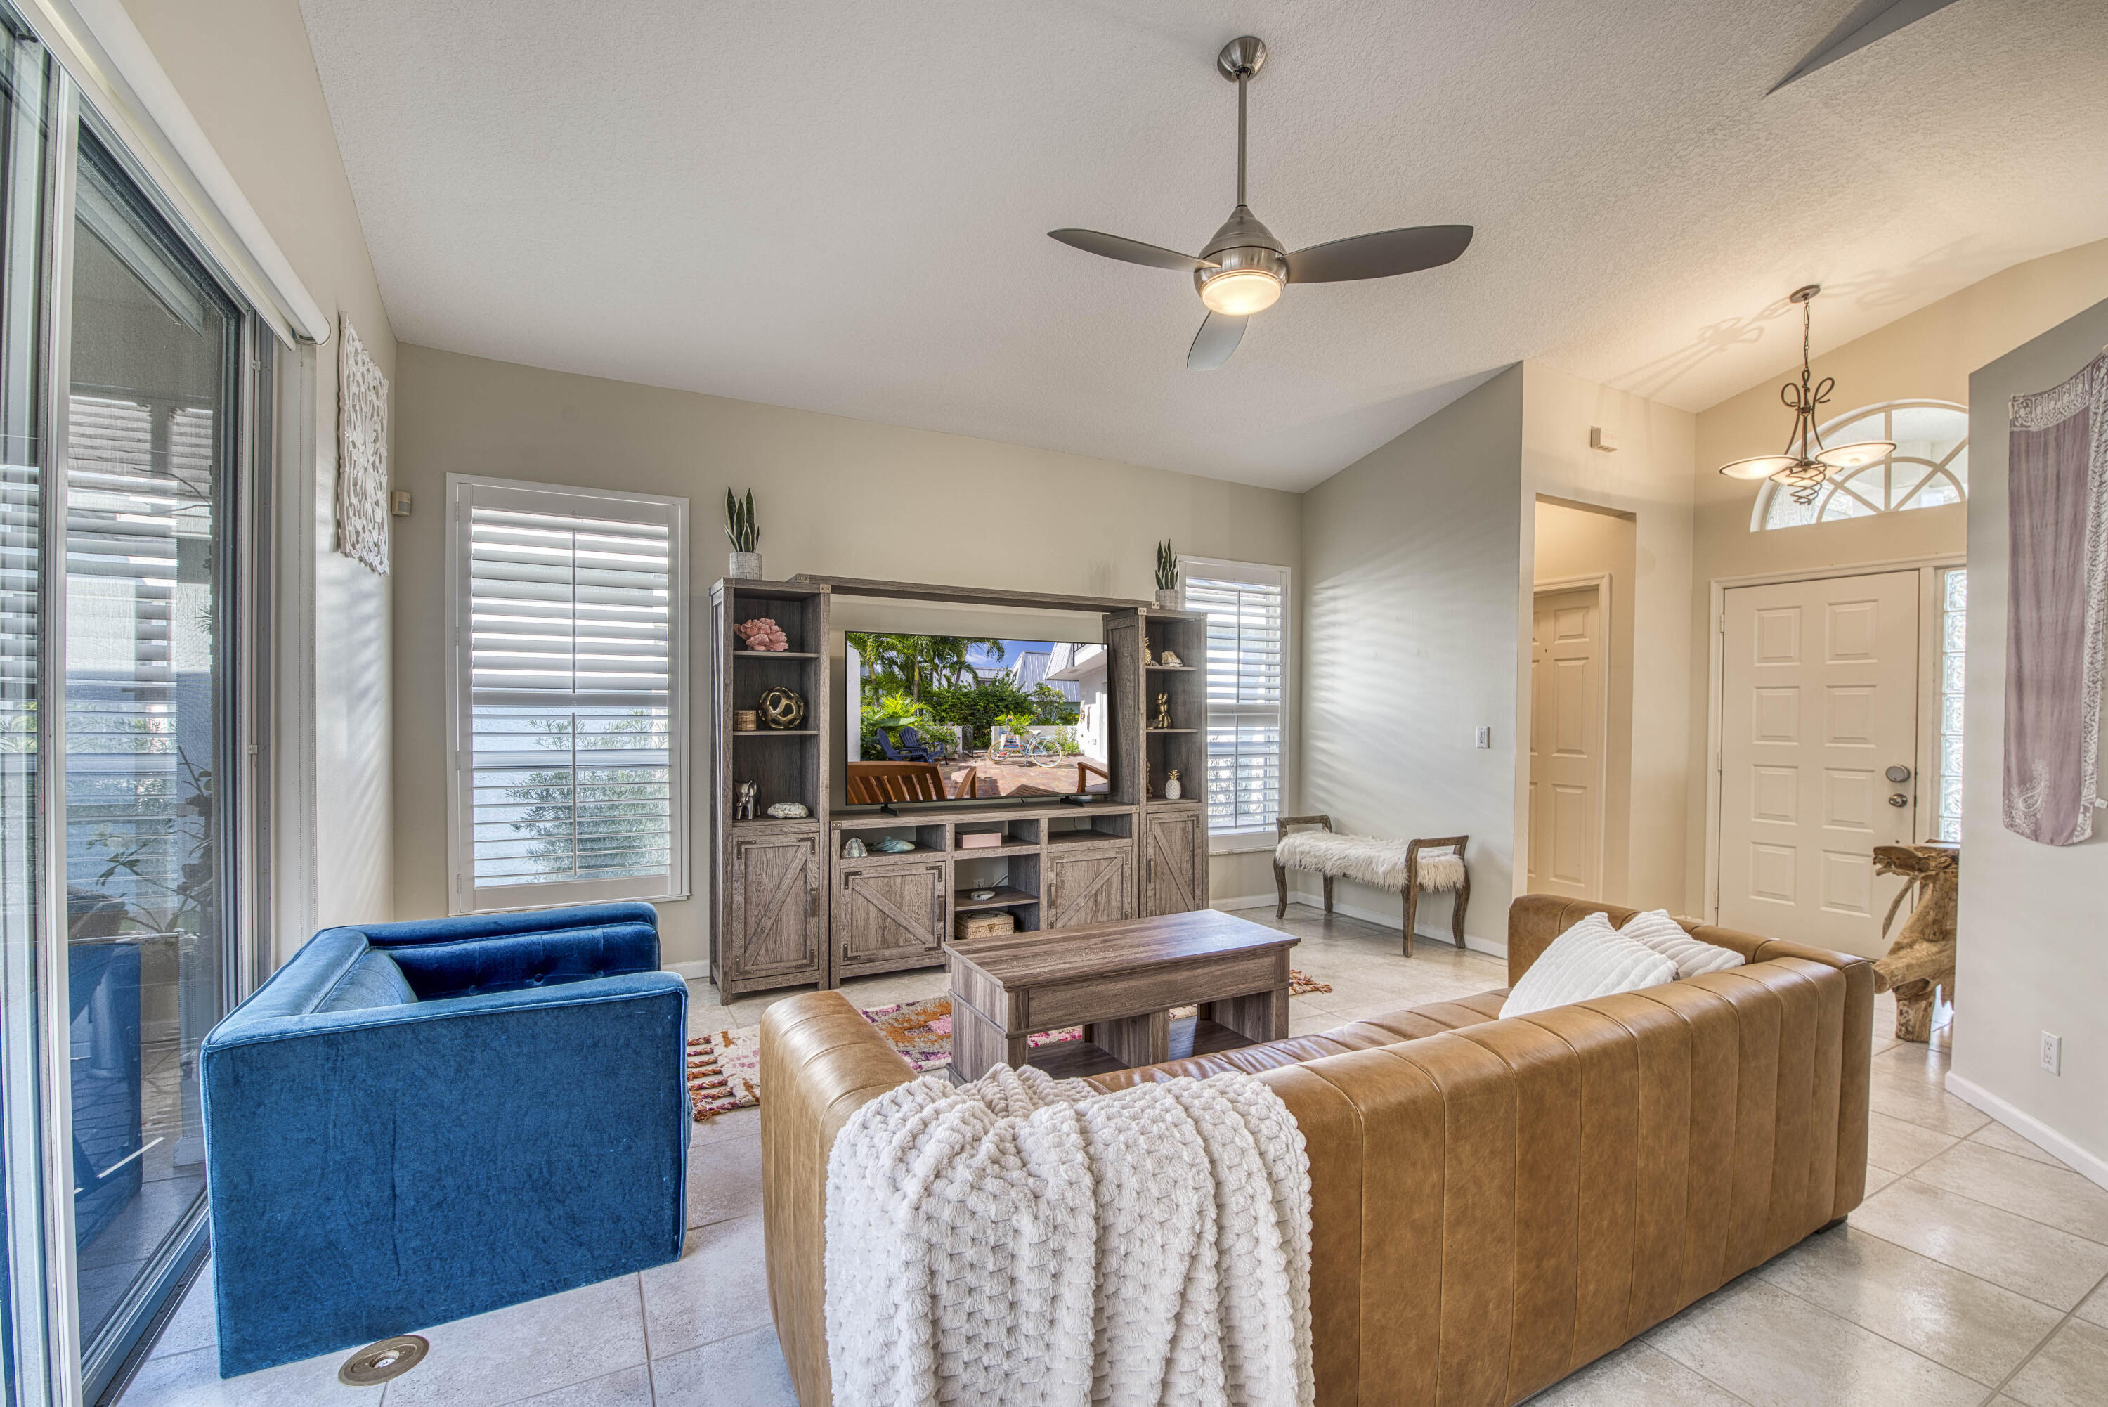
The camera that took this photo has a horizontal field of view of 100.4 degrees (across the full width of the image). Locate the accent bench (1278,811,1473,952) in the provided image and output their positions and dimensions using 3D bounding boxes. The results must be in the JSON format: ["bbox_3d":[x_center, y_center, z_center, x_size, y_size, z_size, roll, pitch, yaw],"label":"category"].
[{"bbox_3d":[1.814,1.030,5.128,0.460,0.615,1.060,1,0,-29],"label":"accent bench"}]

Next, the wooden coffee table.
[{"bbox_3d":[0.249,1.082,3.102,1.190,0.480,0.520,1,0,-29],"label":"wooden coffee table"}]

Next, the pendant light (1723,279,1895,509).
[{"bbox_3d":[3.558,-1.438,4.170,0.620,1.030,0.640,1,0,-29],"label":"pendant light"}]

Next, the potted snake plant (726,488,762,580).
[{"bbox_3d":[-1.399,-0.743,3.963,0.140,0.440,0.140,1,0,-29],"label":"potted snake plant"}]

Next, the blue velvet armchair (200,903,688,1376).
[{"bbox_3d":[-1.468,0.975,2.281,0.860,0.660,0.940,1,0,-29],"label":"blue velvet armchair"}]

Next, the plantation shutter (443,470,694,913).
[{"bbox_3d":[-2.086,-0.035,3.834,0.920,1.810,0.070,1,0,-29],"label":"plantation shutter"}]

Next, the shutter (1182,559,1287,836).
[{"bbox_3d":[1.161,0.002,5.633,0.890,1.800,0.070,1,0,-29],"label":"shutter"}]

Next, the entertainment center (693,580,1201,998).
[{"bbox_3d":[-0.358,0.352,4.583,2.650,1.920,0.380,1,0,-29],"label":"entertainment center"}]

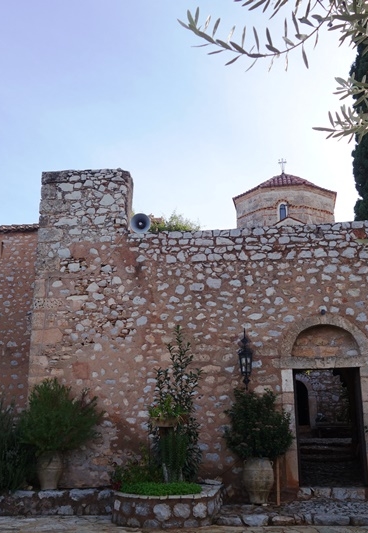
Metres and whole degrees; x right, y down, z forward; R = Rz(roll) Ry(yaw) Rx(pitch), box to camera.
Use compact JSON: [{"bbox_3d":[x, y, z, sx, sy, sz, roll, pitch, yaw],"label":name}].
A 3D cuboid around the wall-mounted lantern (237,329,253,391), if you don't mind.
[{"bbox_3d":[1.118,1.706,11.399,0.280,1.088,0.330,-2,-15,6],"label":"wall-mounted lantern"}]

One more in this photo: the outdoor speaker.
[{"bbox_3d":[-0.876,-0.863,12.605,0.371,0.369,0.380,-1,-6,2],"label":"outdoor speaker"}]

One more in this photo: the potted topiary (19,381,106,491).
[{"bbox_3d":[-2.142,2.959,11.019,1.420,1.864,1.300,-2,-15,6],"label":"potted topiary"}]

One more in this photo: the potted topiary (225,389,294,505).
[{"bbox_3d":[1.269,3.042,10.617,1.170,1.841,1.150,-2,-15,6],"label":"potted topiary"}]

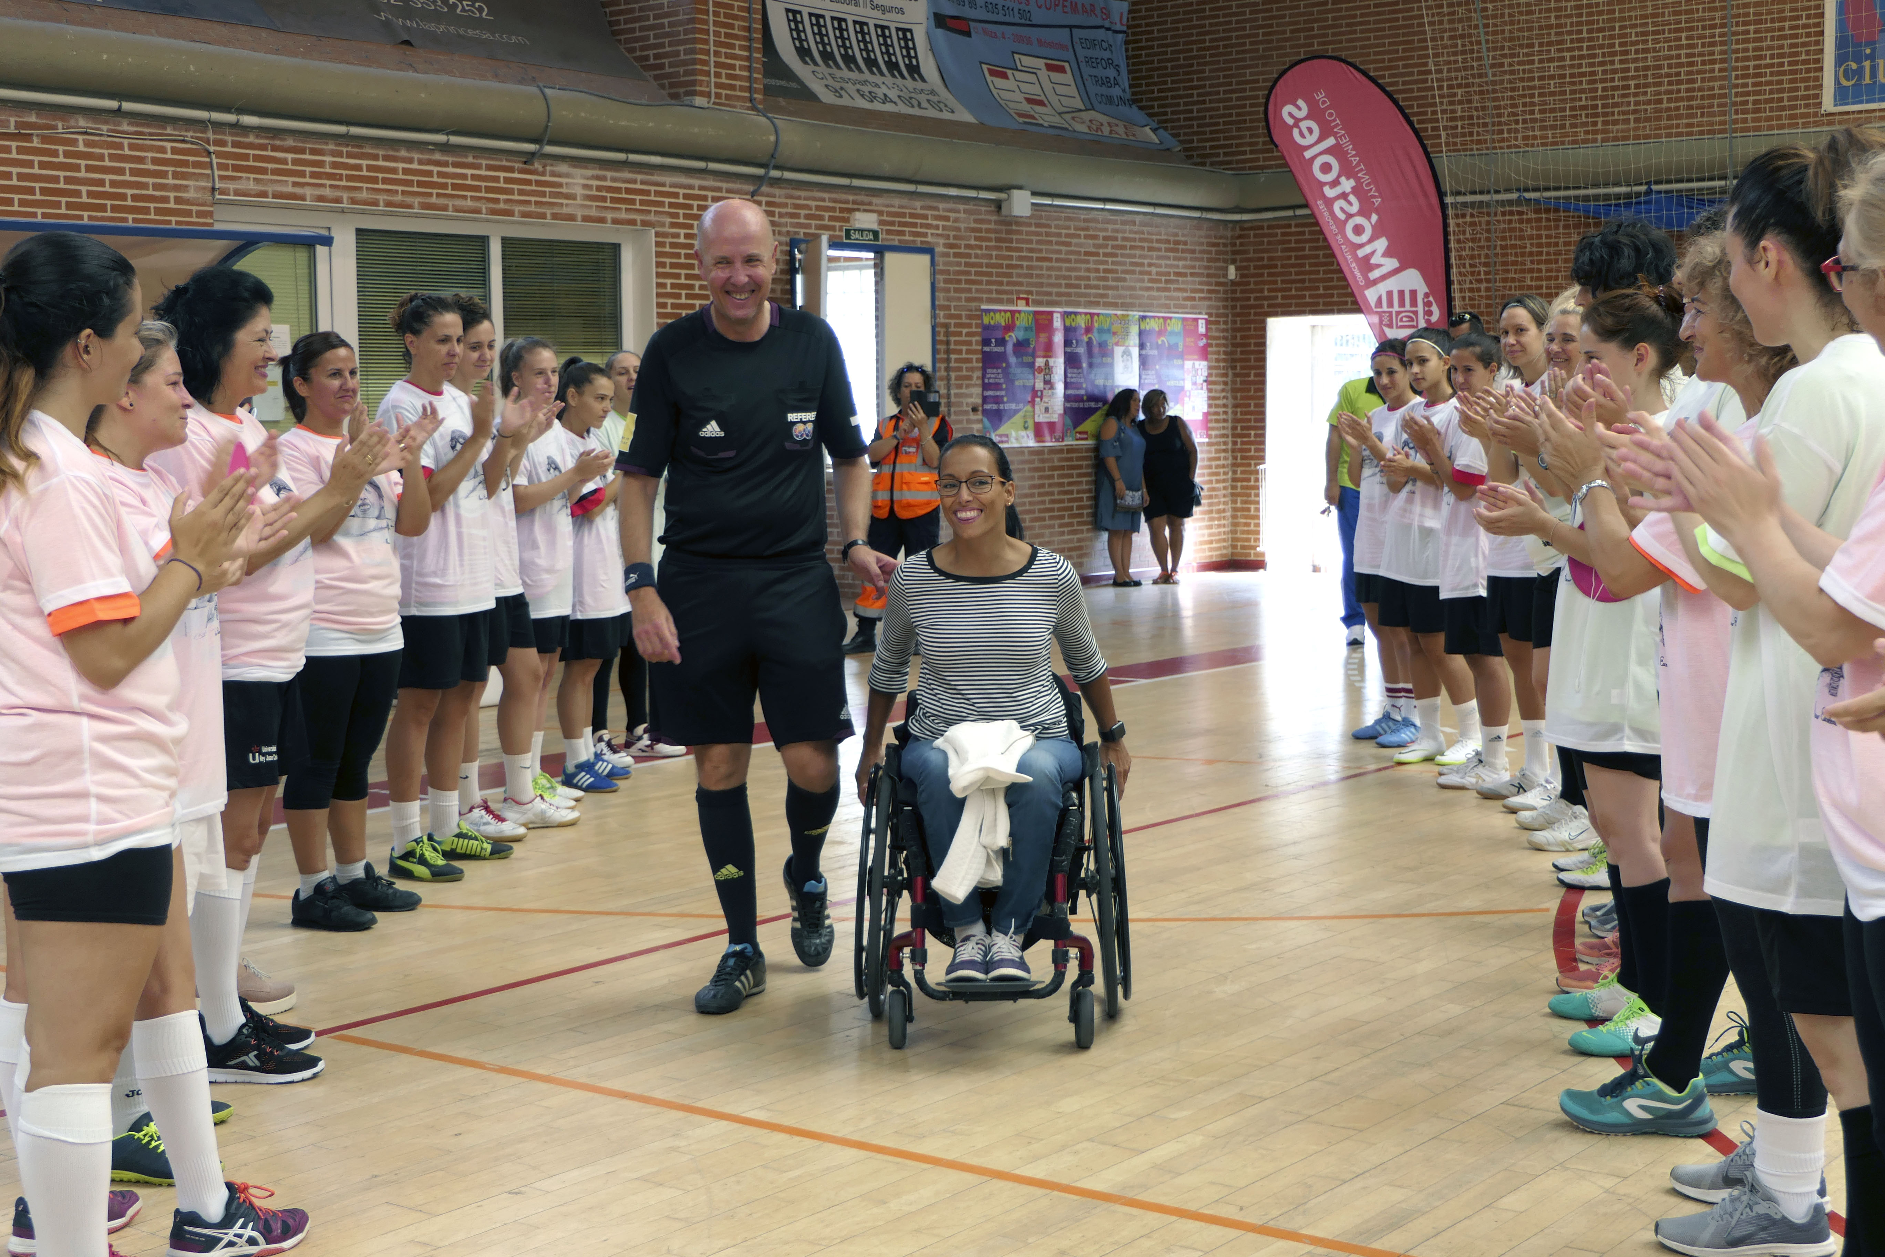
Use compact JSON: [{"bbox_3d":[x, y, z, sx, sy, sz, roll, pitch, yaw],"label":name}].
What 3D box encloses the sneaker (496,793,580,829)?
[{"bbox_3d":[-1.330,0.600,8.331,0.263,0.110,0.100,-2,5,-17],"label":"sneaker"}]

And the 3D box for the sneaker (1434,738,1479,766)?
[{"bbox_3d":[1.984,0.462,9.621,0.262,0.105,0.097,-4,6,-33],"label":"sneaker"}]

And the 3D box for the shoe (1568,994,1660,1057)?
[{"bbox_3d":[1.449,0.827,5.264,0.275,0.115,0.100,0,5,10],"label":"shoe"}]

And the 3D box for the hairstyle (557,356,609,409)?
[{"bbox_3d":[-1.310,-0.884,9.200,0.220,0.210,0.160,2,6,28],"label":"hairstyle"}]

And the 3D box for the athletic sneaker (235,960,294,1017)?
[{"bbox_3d":[-1.591,0.812,5.702,0.265,0.115,0.100,0,5,3],"label":"athletic sneaker"}]

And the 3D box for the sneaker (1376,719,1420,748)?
[{"bbox_3d":[1.813,0.407,9.806,0.255,0.105,0.095,1,5,12],"label":"sneaker"}]

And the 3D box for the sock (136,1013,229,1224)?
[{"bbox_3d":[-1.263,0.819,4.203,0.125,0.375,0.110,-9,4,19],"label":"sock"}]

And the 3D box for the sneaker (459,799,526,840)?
[{"bbox_3d":[-1.445,0.623,8.052,0.266,0.110,0.098,2,6,20],"label":"sneaker"}]

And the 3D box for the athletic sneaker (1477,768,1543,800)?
[{"bbox_3d":[1.946,0.523,8.555,0.265,0.110,0.100,0,5,10],"label":"athletic sneaker"}]

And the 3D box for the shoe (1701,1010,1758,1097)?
[{"bbox_3d":[1.584,0.851,4.969,0.280,0.120,0.100,0,5,7],"label":"shoe"}]

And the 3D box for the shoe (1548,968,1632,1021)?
[{"bbox_3d":[1.480,0.797,5.577,0.270,0.115,0.100,0,5,10],"label":"shoe"}]

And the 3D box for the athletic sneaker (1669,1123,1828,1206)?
[{"bbox_3d":[1.386,0.925,4.311,0.280,0.120,0.100,2,6,31],"label":"athletic sneaker"}]

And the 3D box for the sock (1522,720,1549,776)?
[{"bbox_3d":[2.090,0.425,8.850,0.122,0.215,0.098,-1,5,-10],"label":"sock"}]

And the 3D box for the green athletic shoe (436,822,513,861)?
[{"bbox_3d":[-1.449,0.650,7.732,0.268,0.115,0.100,0,5,7],"label":"green athletic shoe"}]

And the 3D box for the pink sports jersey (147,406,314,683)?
[{"bbox_3d":[-1.482,-0.176,5.232,0.290,0.600,0.440,0,5,10],"label":"pink sports jersey"}]

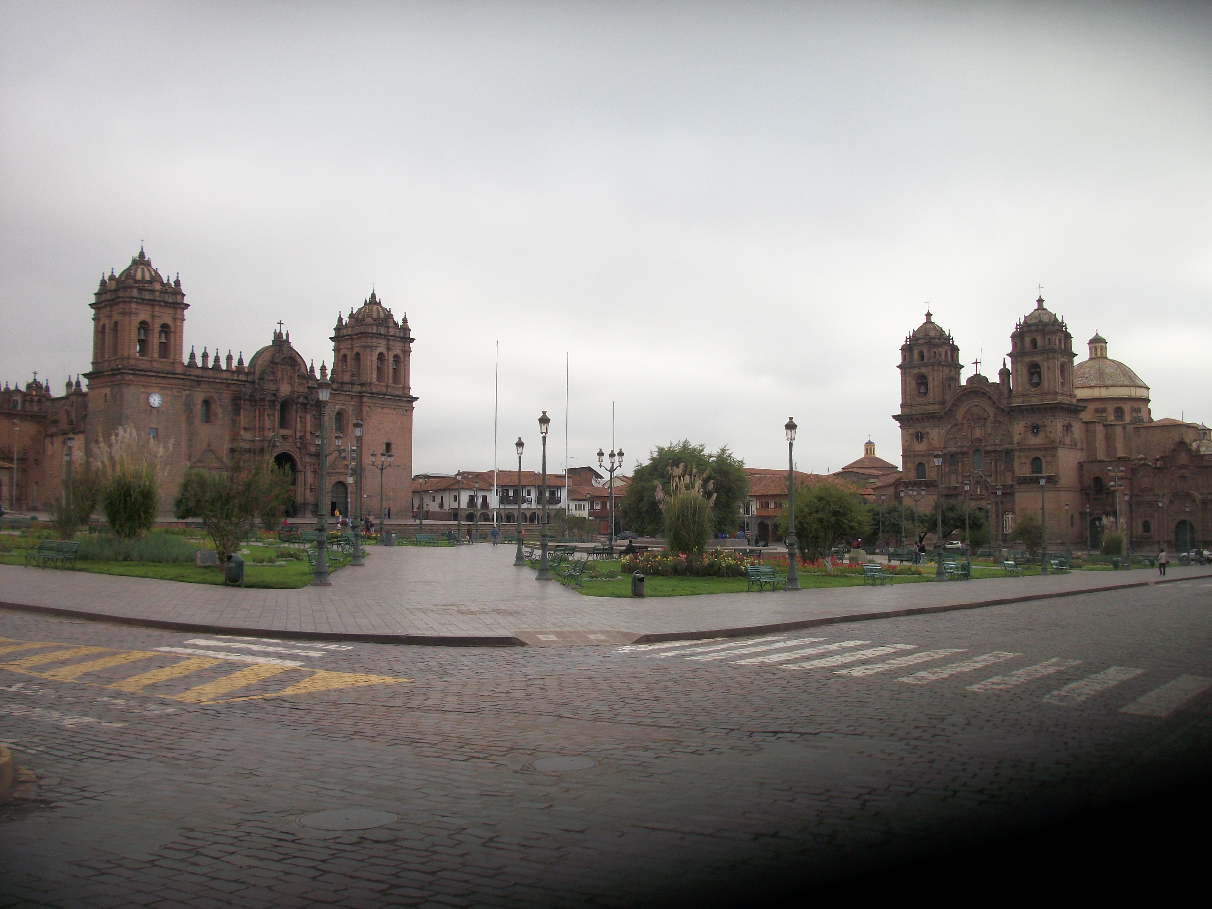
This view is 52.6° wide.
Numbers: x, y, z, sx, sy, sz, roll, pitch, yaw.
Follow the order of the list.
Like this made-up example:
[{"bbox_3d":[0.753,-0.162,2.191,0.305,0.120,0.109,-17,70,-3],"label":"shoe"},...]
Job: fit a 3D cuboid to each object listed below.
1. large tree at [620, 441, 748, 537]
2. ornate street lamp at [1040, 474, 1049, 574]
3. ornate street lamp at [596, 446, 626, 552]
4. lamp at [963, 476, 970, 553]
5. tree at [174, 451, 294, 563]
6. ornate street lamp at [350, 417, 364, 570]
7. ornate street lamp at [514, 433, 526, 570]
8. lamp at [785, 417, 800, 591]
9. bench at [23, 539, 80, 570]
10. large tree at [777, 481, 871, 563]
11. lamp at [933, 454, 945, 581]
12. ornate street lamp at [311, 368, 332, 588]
[{"bbox_3d":[7.730,3.912,122.000,12.630,10.460,11.500,0,-3,0],"label":"large tree"},{"bbox_3d":[24.840,3.976,69.424,0.530,5.650,0.530,0,-3,0],"label":"ornate street lamp"},{"bbox_3d":[0.344,2.898,73.758,1.600,6.550,1.450,0,-3,0],"label":"ornate street lamp"},{"bbox_3d":[23.356,4.506,79.179,0.530,5.650,0.530,0,-3,0],"label":"lamp"},{"bbox_3d":[-12.086,1.830,39.801,3.910,3.870,3.500,0,-3,0],"label":"tree"},{"bbox_3d":[-9.578,1.476,47.489,0.530,5.650,0.530,0,-3,0],"label":"ornate street lamp"},{"bbox_3d":[-3.756,2.070,53.797,0.530,5.650,0.530,0,-3,0],"label":"ornate street lamp"},{"bbox_3d":[6.127,1.592,40.093,0.530,5.650,0.530,0,-3,0],"label":"lamp"},{"bbox_3d":[-16.625,3.019,36.827,1.850,0.840,0.650,-2,-4,33],"label":"bench"},{"bbox_3d":[10.257,3.437,57.590,4.450,4.340,4.200,0,-3,0],"label":"large tree"},{"bbox_3d":[14.583,2.675,53.440,0.530,5.650,0.530,0,-3,0],"label":"lamp"},{"bbox_3d":[-7.502,0.638,32.482,0.530,5.650,0.530,0,-3,0],"label":"ornate street lamp"}]

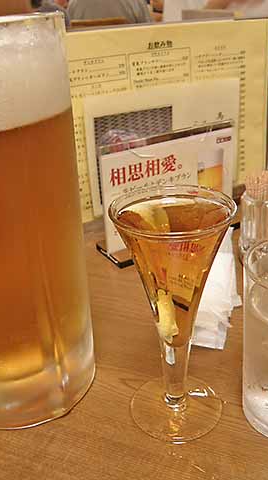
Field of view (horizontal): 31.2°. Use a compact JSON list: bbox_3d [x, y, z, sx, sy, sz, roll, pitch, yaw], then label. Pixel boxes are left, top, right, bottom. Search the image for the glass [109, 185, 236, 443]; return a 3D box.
[{"bbox_3d":[0.022,0.043,0.267,0.062,0.133,0.062,-3,28,0],"label":"glass"}]

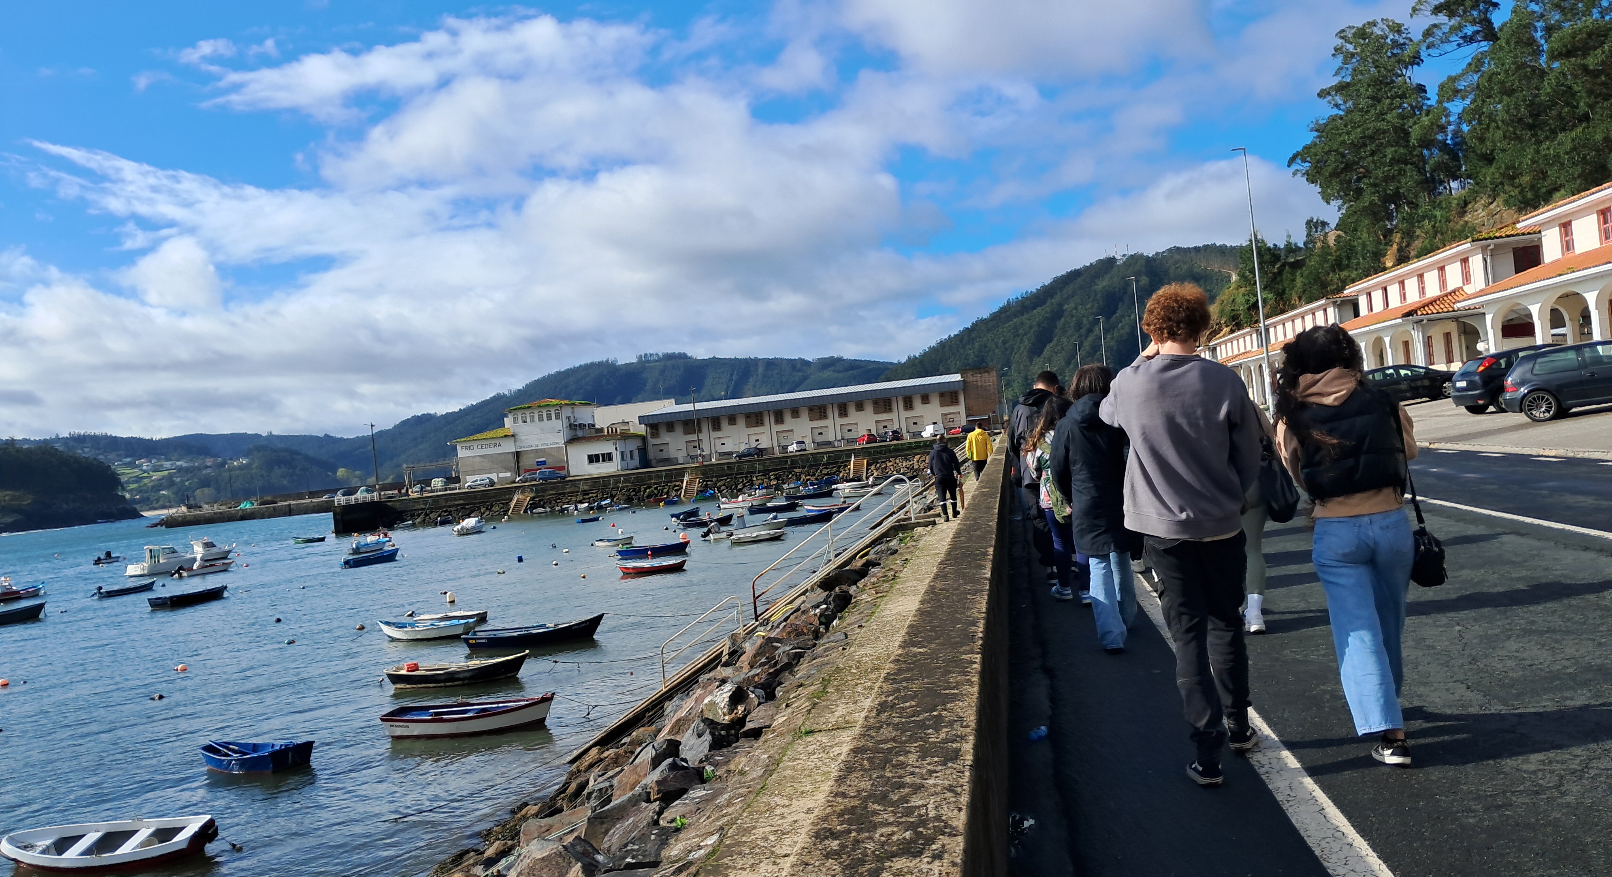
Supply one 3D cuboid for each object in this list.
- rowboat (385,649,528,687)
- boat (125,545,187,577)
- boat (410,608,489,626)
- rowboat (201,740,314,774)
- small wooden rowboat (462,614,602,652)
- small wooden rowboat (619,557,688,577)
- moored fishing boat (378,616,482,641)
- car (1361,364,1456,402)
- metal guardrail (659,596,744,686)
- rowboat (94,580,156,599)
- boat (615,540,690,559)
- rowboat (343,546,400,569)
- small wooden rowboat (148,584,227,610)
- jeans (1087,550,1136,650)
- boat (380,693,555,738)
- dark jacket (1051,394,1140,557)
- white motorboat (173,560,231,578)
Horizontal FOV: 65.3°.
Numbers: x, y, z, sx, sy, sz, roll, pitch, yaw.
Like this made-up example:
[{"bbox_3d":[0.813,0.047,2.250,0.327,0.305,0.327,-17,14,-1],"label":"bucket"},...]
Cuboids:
[{"bbox_3d":[-10.282,6.848,37.348,4.200,0.820,1.450,-6,0,4],"label":"rowboat"},{"bbox_3d":[-59.392,11.160,115.580,2.400,2.800,6.600,-6,0,15],"label":"boat"},{"bbox_3d":[-14.311,7.246,50.870,3.450,0.580,1.400,-6,0,8],"label":"boat"},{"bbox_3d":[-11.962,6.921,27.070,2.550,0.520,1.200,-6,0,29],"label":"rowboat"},{"bbox_3d":[-9.065,6.547,42.371,4.750,0.860,1.650,-6,0,-3],"label":"small wooden rowboat"},{"bbox_3d":[-7.884,6.703,65.470,3.650,0.560,1.450,-6,0,6],"label":"small wooden rowboat"},{"bbox_3d":[-14.203,7.124,46.771,3.750,0.760,1.450,-6,0,12],"label":"moored fishing boat"},{"bbox_3d":[21.525,-2.007,45.701,4.600,1.420,1.800,-6,0,9],"label":"car"},{"bbox_3d":[-2.207,4.350,26.796,1.890,1.840,0.070,-6,0,9],"label":"metal guardrail"},{"bbox_3d":[-49.292,10.854,90.552,1.500,1.020,4.500,-6,0,25],"label":"rowboat"},{"bbox_3d":[-9.219,6.821,76.470,4.500,0.700,1.650,-6,0,0],"label":"boat"},{"bbox_3d":[-32.321,9.051,93.971,4.300,0.950,1.650,-5,0,-42],"label":"rowboat"},{"bbox_3d":[-37.699,9.690,77.003,1.600,0.950,4.500,-6,0,19],"label":"small wooden rowboat"},{"bbox_3d":[1.778,0.749,7.415,0.380,0.940,0.440,-6,0,9],"label":"jeans"},{"bbox_3d":[-7.915,6.593,29.944,4.100,0.800,1.500,-6,0,6],"label":"boat"},{"bbox_3d":[1.696,0.212,7.300,0.530,0.940,0.340,-6,0,9],"label":"dark jacket"},{"bbox_3d":[-51.056,10.977,106.003,1.800,1.250,5.200,-6,0,24],"label":"white motorboat"}]

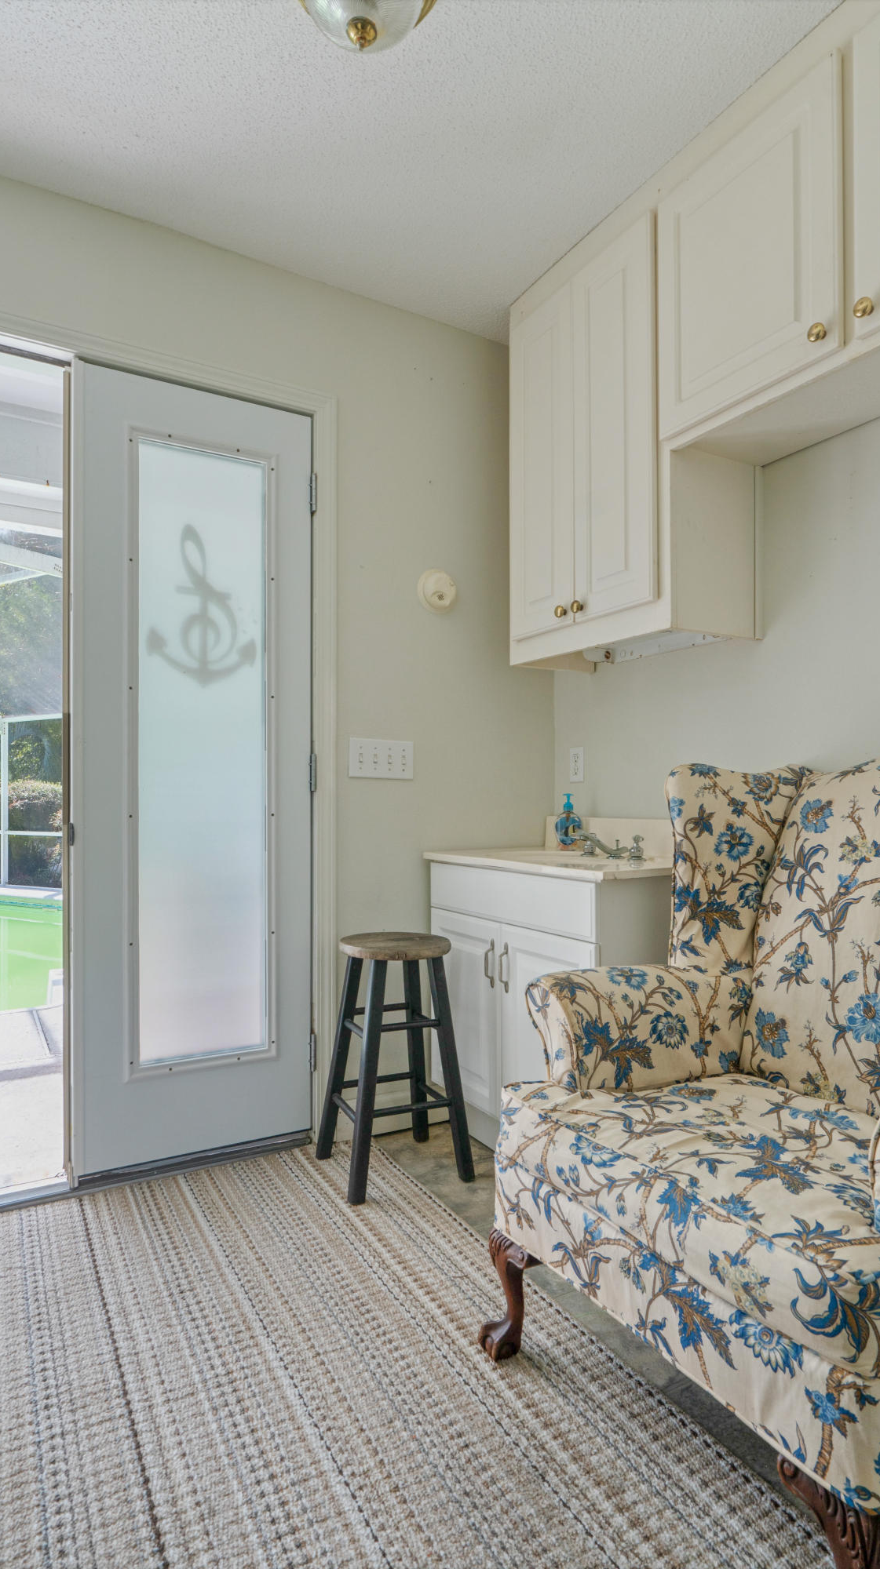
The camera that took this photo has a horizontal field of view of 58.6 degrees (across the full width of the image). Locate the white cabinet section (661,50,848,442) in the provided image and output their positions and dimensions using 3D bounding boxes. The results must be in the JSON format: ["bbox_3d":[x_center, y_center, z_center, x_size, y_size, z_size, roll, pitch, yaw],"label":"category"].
[{"bbox_3d":[0.747,-1.075,1.705,0.302,0.565,0.450,0,0,-30],"label":"white cabinet section"}]

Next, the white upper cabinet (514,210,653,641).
[{"bbox_3d":[0.489,-0.864,2.106,0.310,1.035,0.610,0,-1,-29],"label":"white upper cabinet"}]

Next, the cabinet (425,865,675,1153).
[{"bbox_3d":[0.362,0.613,2.141,0.485,0.790,0.765,0,-1,-29],"label":"cabinet"}]

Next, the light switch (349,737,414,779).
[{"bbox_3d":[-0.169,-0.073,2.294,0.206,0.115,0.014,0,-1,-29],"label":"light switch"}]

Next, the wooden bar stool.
[{"bbox_3d":[-0.120,0.707,2.057,0.325,0.600,0.325,0,-1,-29],"label":"wooden bar stool"}]

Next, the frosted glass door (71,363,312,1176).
[{"bbox_3d":[-0.638,-0.040,2.068,0.606,1.990,0.045,0,-1,-29],"label":"frosted glass door"}]

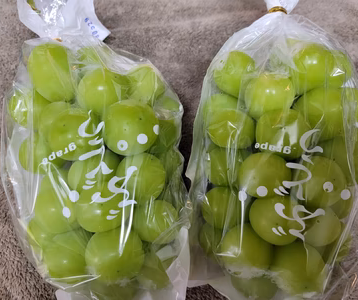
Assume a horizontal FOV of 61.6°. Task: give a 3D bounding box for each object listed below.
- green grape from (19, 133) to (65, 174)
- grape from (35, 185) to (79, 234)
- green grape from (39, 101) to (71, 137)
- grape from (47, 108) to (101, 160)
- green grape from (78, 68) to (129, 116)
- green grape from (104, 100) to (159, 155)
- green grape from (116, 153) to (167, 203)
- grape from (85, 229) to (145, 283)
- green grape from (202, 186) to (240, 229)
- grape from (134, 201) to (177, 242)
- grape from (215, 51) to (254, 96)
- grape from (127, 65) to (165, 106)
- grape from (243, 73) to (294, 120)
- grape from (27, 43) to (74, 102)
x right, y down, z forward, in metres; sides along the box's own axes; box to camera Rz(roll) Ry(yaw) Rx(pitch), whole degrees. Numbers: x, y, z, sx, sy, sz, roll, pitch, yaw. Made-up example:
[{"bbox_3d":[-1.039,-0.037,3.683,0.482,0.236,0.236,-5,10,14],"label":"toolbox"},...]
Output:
[{"bbox_3d":[-0.092,0.002,0.203,0.030,0.029,0.029,0,70,0],"label":"green grape"},{"bbox_3d":[-0.072,0.034,0.178,0.028,0.029,0.030,0,70,0],"label":"grape"},{"bbox_3d":[-0.077,-0.017,0.195,0.029,0.029,0.029,0,67,0],"label":"green grape"},{"bbox_3d":[-0.061,-0.009,0.175,0.032,0.031,0.030,0,70,0],"label":"grape"},{"bbox_3d":[-0.050,-0.036,0.187,0.028,0.029,0.030,0,67,0],"label":"green grape"},{"bbox_3d":[-0.026,-0.012,0.166,0.030,0.030,0.030,0,67,0],"label":"green grape"},{"bbox_3d":[-0.022,0.017,0.175,0.029,0.030,0.029,0,67,0],"label":"green grape"},{"bbox_3d":[-0.035,0.057,0.163,0.031,0.030,0.030,0,67,0],"label":"grape"},{"bbox_3d":[0.029,0.038,0.197,0.029,0.029,0.029,0,67,0],"label":"green grape"},{"bbox_3d":[-0.015,0.045,0.190,0.028,0.029,0.028,0,70,0],"label":"grape"},{"bbox_3d":[0.036,-0.049,0.194,0.028,0.029,0.030,0,70,0],"label":"grape"},{"bbox_3d":[-0.021,-0.041,0.199,0.026,0.029,0.030,0,70,0],"label":"grape"},{"bbox_3d":[0.055,-0.032,0.183,0.031,0.030,0.030,0,70,0],"label":"grape"},{"bbox_3d":[-0.084,-0.051,0.197,0.026,0.028,0.037,-17,70,-6],"label":"grape"}]

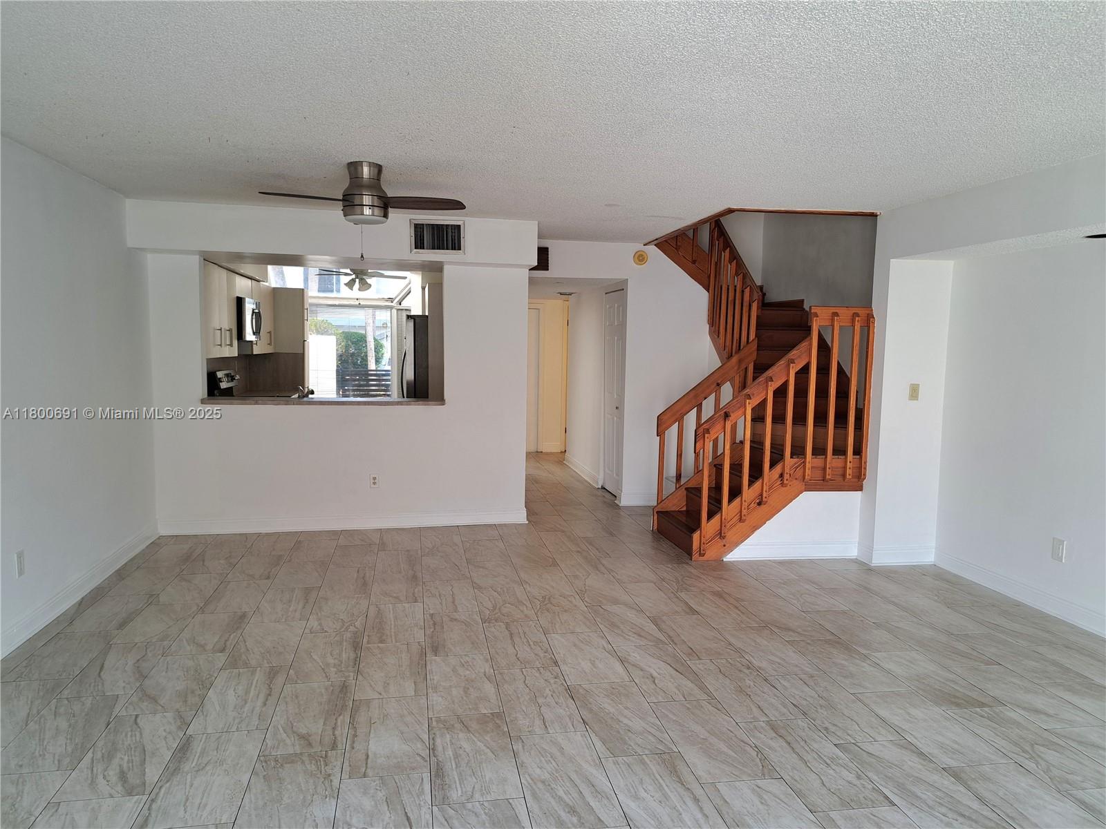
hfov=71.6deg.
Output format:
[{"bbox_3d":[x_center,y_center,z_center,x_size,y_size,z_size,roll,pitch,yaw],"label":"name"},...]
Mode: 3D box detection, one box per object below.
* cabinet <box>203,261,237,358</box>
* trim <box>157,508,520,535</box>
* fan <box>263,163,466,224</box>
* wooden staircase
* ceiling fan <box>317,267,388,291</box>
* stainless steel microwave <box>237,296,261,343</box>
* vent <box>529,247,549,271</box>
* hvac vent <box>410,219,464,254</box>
[{"bbox_3d":[-2.948,-0.864,6.462,0.330,0.770,1.060,0,5,-10],"label":"cabinet"},{"bbox_3d":[-1.605,0.859,6.149,2.860,0.128,0.020,0,5,-12],"label":"trim"},{"bbox_3d":[-0.996,-1.177,4.115,1.060,0.290,1.020,0,5,-10],"label":"fan"},{"bbox_3d":[1.464,-0.320,6.244,1.270,2.500,1.900,0,5,-10],"label":"wooden staircase"},{"bbox_3d":[-2.141,-1.573,8.544,1.080,0.400,1.080,0,5,-10],"label":"ceiling fan"},{"bbox_3d":[-3.074,-0.909,7.369,0.410,0.410,0.760,0,5,-10],"label":"stainless steel microwave"},{"bbox_3d":[-0.151,-1.395,6.854,0.250,0.225,0.030,0,5,-10],"label":"vent"},{"bbox_3d":[-0.852,-1.307,5.666,0.395,0.245,0.030,0,5,-12],"label":"hvac vent"}]

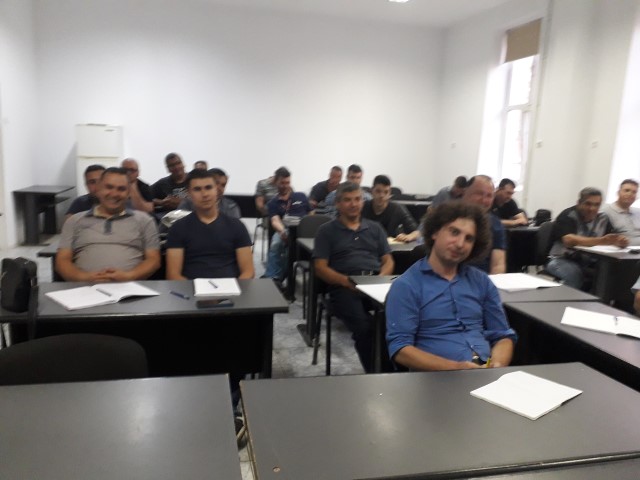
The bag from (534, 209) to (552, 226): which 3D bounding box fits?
[{"bbox_3d":[2.696,-0.258,6.021,0.190,0.200,0.140,2,9,-4],"label":"bag"}]

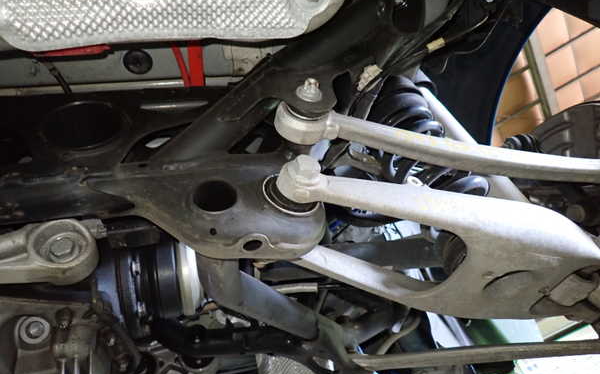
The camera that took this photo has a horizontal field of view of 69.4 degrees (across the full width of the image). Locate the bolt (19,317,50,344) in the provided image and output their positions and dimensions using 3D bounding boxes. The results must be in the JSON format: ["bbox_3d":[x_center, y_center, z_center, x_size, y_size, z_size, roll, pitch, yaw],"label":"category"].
[{"bbox_3d":[-0.264,0.142,0.430,0.027,0.027,0.015,21,-30,-31],"label":"bolt"}]

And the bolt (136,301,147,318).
[{"bbox_3d":[-0.165,0.127,0.450,0.012,0.016,0.016,-9,-12,-10],"label":"bolt"}]

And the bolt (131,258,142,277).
[{"bbox_3d":[-0.172,0.085,0.455,0.012,0.016,0.016,-9,-7,-10],"label":"bolt"}]

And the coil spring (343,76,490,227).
[{"bbox_3d":[0.168,-0.057,0.630,0.120,0.260,0.120,-37,-49,15],"label":"coil spring"}]

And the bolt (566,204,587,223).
[{"bbox_3d":[0.364,0.035,0.570,0.023,0.023,0.016,-46,-31,22],"label":"bolt"}]

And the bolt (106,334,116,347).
[{"bbox_3d":[-0.191,0.156,0.440,0.010,0.010,0.010,-9,-48,-10],"label":"bolt"}]

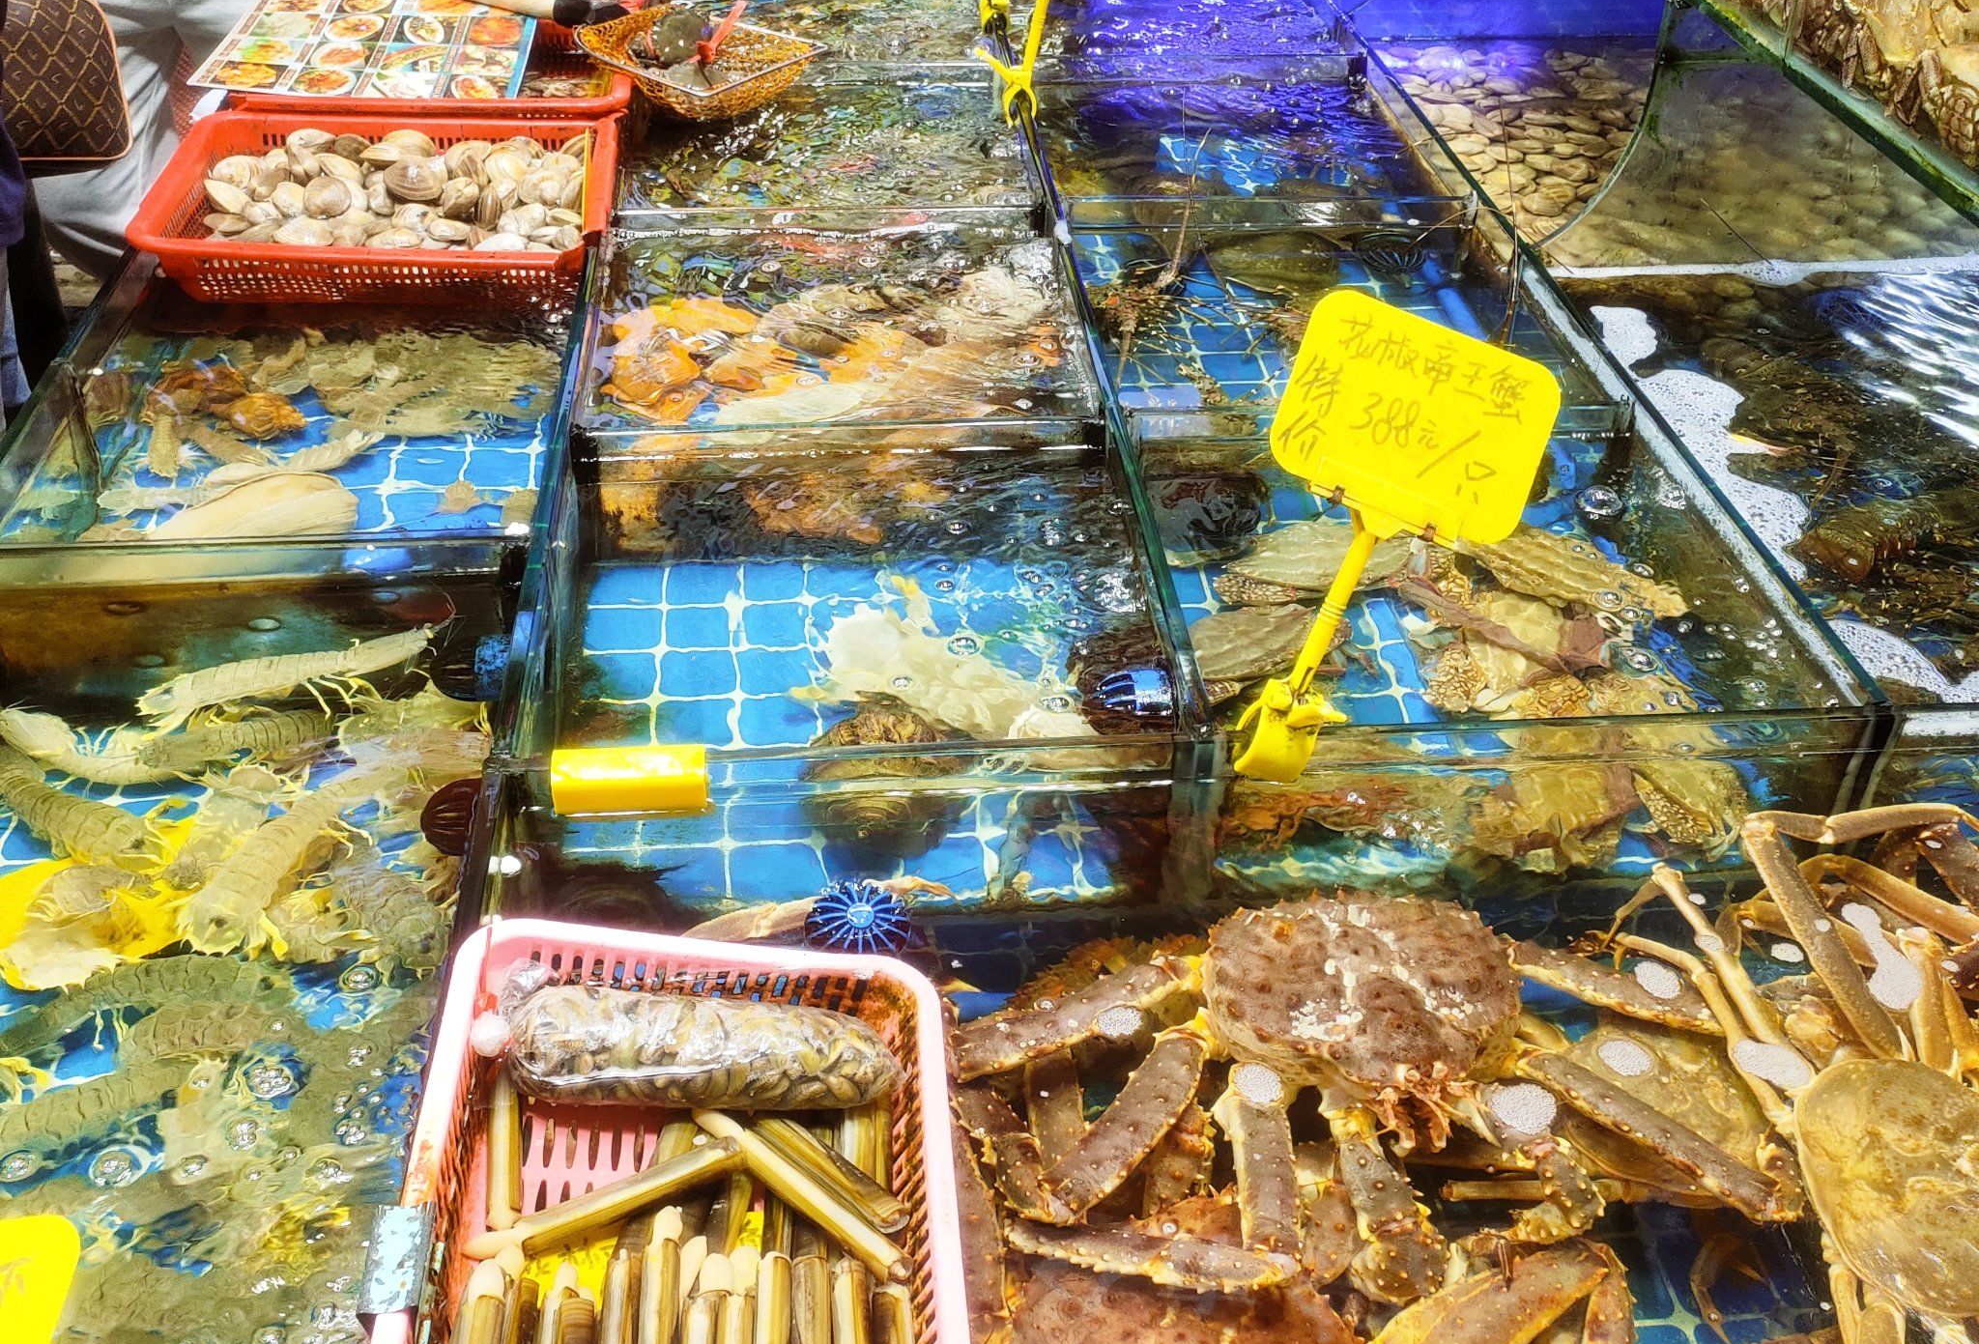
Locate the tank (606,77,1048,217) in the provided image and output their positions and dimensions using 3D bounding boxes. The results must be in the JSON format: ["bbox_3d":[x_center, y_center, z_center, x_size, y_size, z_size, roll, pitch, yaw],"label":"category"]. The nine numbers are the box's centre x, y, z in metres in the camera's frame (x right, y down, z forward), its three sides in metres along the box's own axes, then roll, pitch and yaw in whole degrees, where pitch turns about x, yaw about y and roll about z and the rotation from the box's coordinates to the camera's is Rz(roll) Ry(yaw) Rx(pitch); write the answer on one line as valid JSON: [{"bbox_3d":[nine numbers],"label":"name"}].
[{"bbox_3d":[-0.161,-0.442,1.781,0.400,0.230,0.385,-2,38,-5],"label":"tank"}]

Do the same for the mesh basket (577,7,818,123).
[{"bbox_3d":[-0.303,-0.617,1.824,0.175,0.090,0.225,-30,48,-34],"label":"mesh basket"}]

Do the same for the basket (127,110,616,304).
[{"bbox_3d":[-0.545,-0.425,1.611,0.385,0.090,0.330,-2,38,-5],"label":"basket"}]

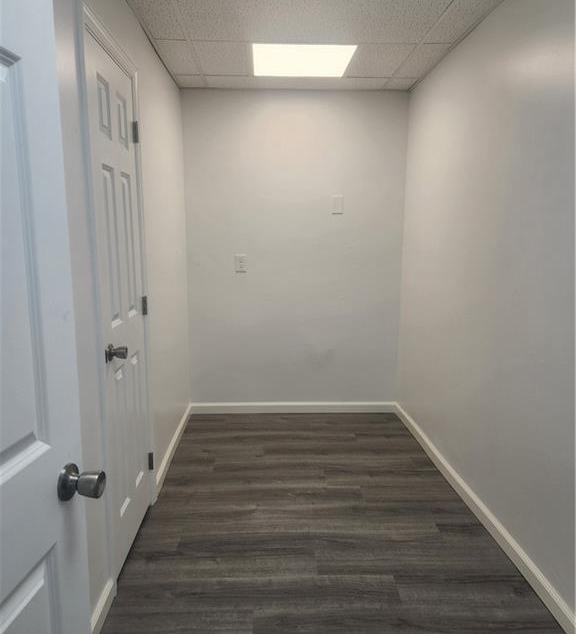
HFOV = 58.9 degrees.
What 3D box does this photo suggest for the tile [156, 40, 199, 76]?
[{"bbox_3d":[-0.638,-1.513,2.987,0.183,0.017,0.598,0,9,-3],"label":"tile"}]

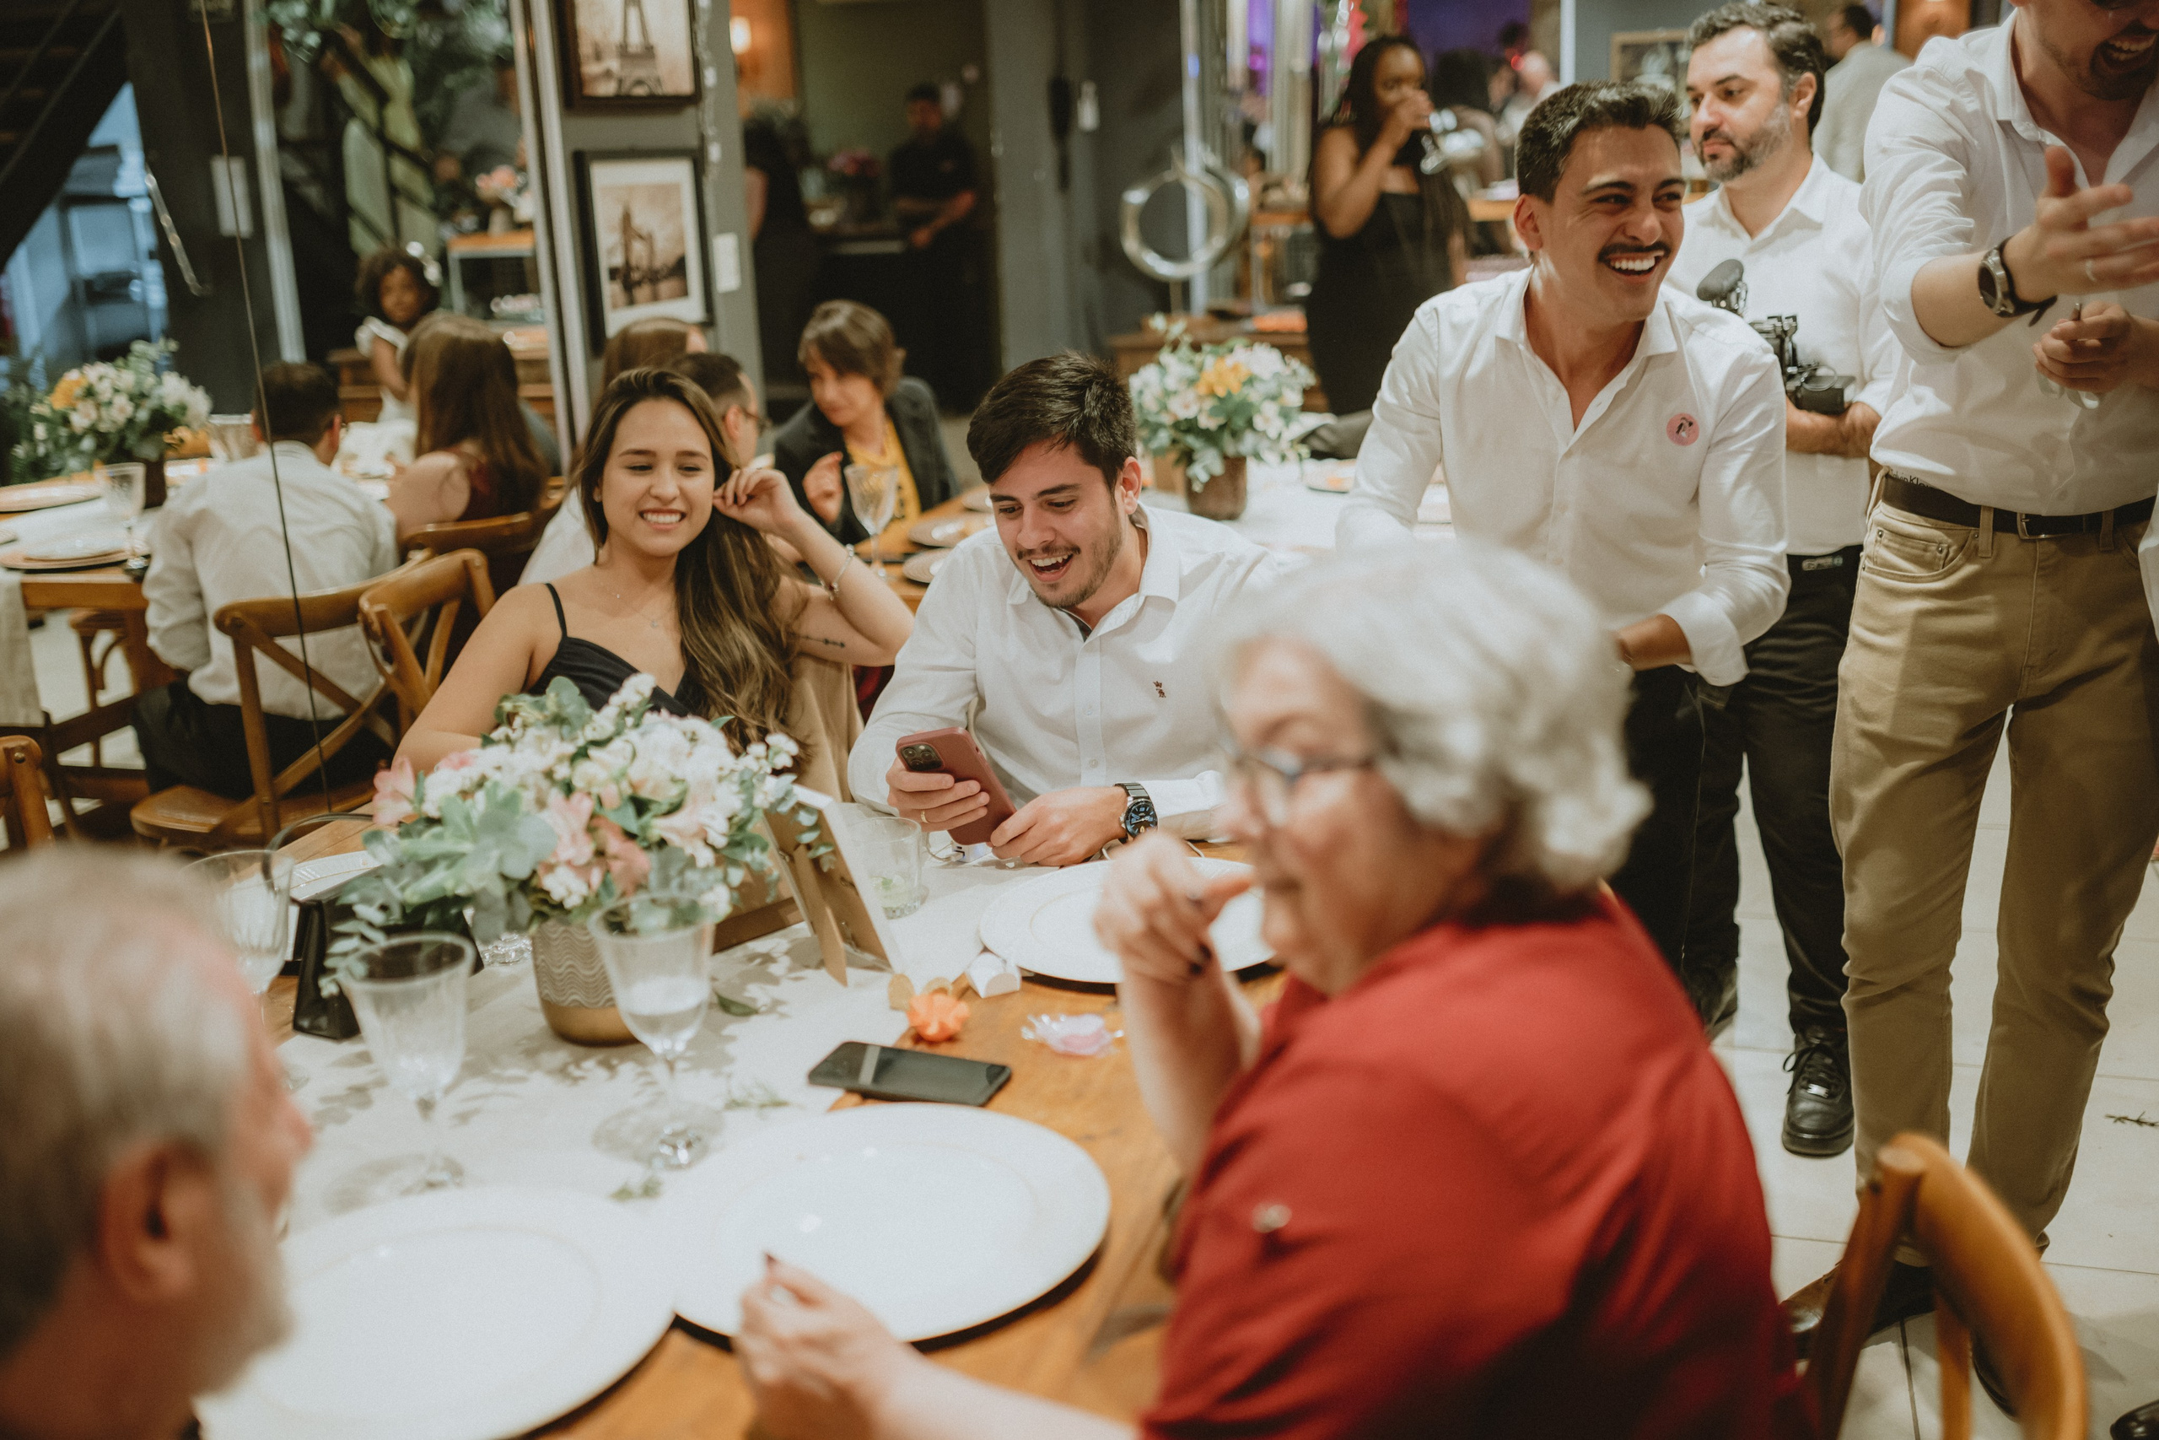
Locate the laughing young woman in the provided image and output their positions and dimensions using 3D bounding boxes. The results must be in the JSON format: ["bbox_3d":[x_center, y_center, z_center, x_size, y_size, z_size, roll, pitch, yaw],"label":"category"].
[{"bbox_3d":[-0.440,0.211,2.507,0.580,1.240,0.720,-1,15,8],"label":"laughing young woman"}]

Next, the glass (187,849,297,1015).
[{"bbox_3d":[-0.692,0.213,1.750,0.092,0.183,0.092,-3,15,0],"label":"glass"}]

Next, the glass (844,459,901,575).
[{"bbox_3d":[-0.366,-0.357,3.763,0.093,0.183,0.093,-3,15,0],"label":"glass"}]

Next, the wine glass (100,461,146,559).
[{"bbox_3d":[-1.912,-0.410,4.218,0.093,0.183,0.093,-3,15,0],"label":"wine glass"}]

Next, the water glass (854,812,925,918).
[{"bbox_3d":[-0.189,0.141,2.111,0.073,0.085,0.073,-3,15,0],"label":"water glass"}]

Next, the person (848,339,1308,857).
[{"bbox_3d":[0.024,0.192,2.457,0.530,1.260,0.680,0,15,11],"label":"person"}]

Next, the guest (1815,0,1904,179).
[{"bbox_3d":[2.408,-1.329,6.666,0.420,1.760,0.500,4,17,23],"label":"guest"}]

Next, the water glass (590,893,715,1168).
[{"bbox_3d":[-0.306,0.235,1.532,0.088,0.172,0.088,-3,15,0],"label":"water glass"}]

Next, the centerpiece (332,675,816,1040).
[{"bbox_3d":[-0.410,0.118,1.757,0.380,0.290,0.360,-3,15,0],"label":"centerpiece"}]

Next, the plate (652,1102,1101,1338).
[{"bbox_3d":[-0.147,0.355,1.475,0.338,0.022,0.338,-3,15,1],"label":"plate"}]

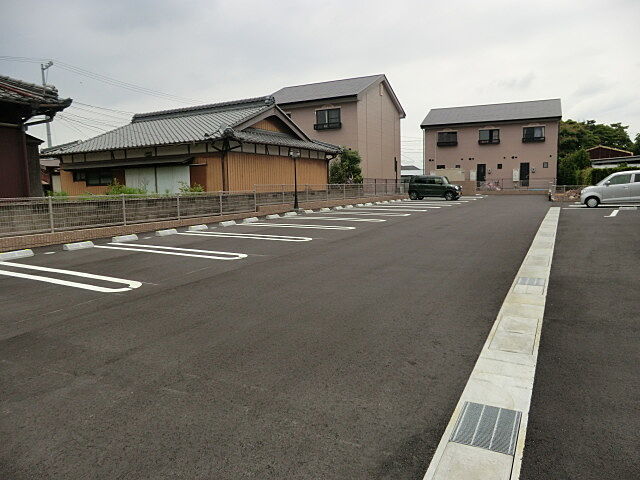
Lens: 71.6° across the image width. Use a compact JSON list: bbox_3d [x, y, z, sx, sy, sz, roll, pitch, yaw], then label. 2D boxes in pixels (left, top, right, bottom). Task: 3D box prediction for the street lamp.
[{"bbox_3d":[-1.086,-2.614,19.608,0.400,2.740,0.400,3,9,28],"label":"street lamp"}]

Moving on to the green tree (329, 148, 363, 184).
[{"bbox_3d":[1.533,-4.048,26.764,1.800,2.900,1.800,3,9,28],"label":"green tree"}]

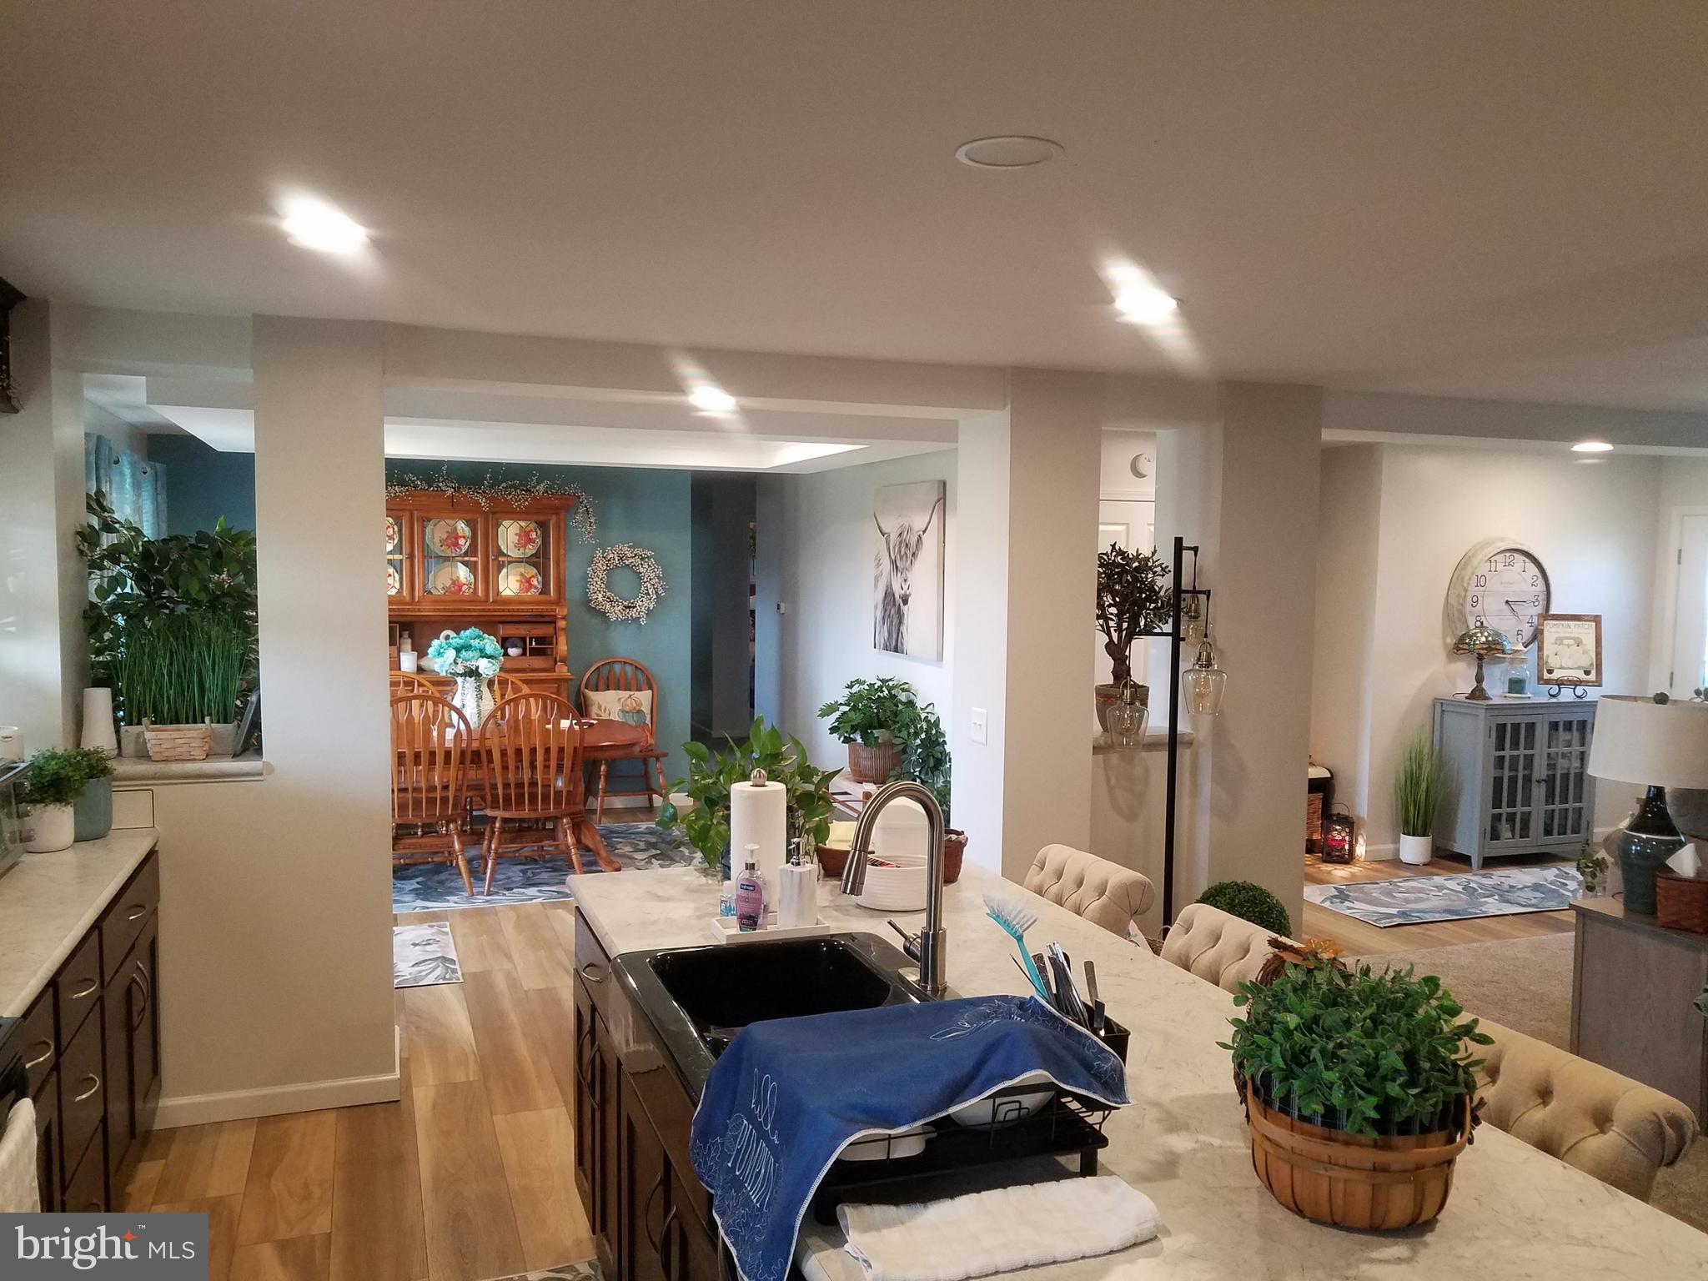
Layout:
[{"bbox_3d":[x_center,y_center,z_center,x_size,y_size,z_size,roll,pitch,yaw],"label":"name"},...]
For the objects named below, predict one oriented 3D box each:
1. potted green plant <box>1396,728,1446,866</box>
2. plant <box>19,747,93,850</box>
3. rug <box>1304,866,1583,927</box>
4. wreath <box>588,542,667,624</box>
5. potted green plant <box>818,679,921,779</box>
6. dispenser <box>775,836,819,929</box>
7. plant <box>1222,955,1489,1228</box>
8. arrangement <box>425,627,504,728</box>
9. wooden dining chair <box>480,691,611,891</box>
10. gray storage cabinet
[{"bbox_3d":[3.275,0.917,7.443,0.280,0.770,0.270,-1,4,-20],"label":"potted green plant"},{"bbox_3d":[-2.225,0.440,3.573,0.175,0.278,0.170,-1,4,-20],"label":"plant"},{"bbox_3d":[3.430,1.338,6.857,2.180,0.012,0.750,0,4,-18],"label":"rug"},{"bbox_3d":[-1.519,-0.390,8.680,0.560,0.560,0.120,-1,4,-20],"label":"wreath"},{"bbox_3d":[0.123,0.474,7.229,0.560,0.600,0.520,-1,4,-20],"label":"potted green plant"},{"bbox_3d":[-0.126,0.551,2.914,0.064,0.214,0.064,3,4,38],"label":"dispenser"},{"bbox_3d":[0.668,0.587,1.723,0.335,0.300,0.325,2,4,22],"label":"plant"},{"bbox_3d":[-2.296,0.222,7.562,0.460,0.579,0.440,-1,4,-20],"label":"arrangement"},{"bbox_3d":[-1.751,0.787,6.958,0.540,1.055,0.570,-1,4,-20],"label":"wooden dining chair"},{"bbox_3d":[3.920,0.825,7.628,0.920,0.945,0.350,-1,4,-20],"label":"gray storage cabinet"}]

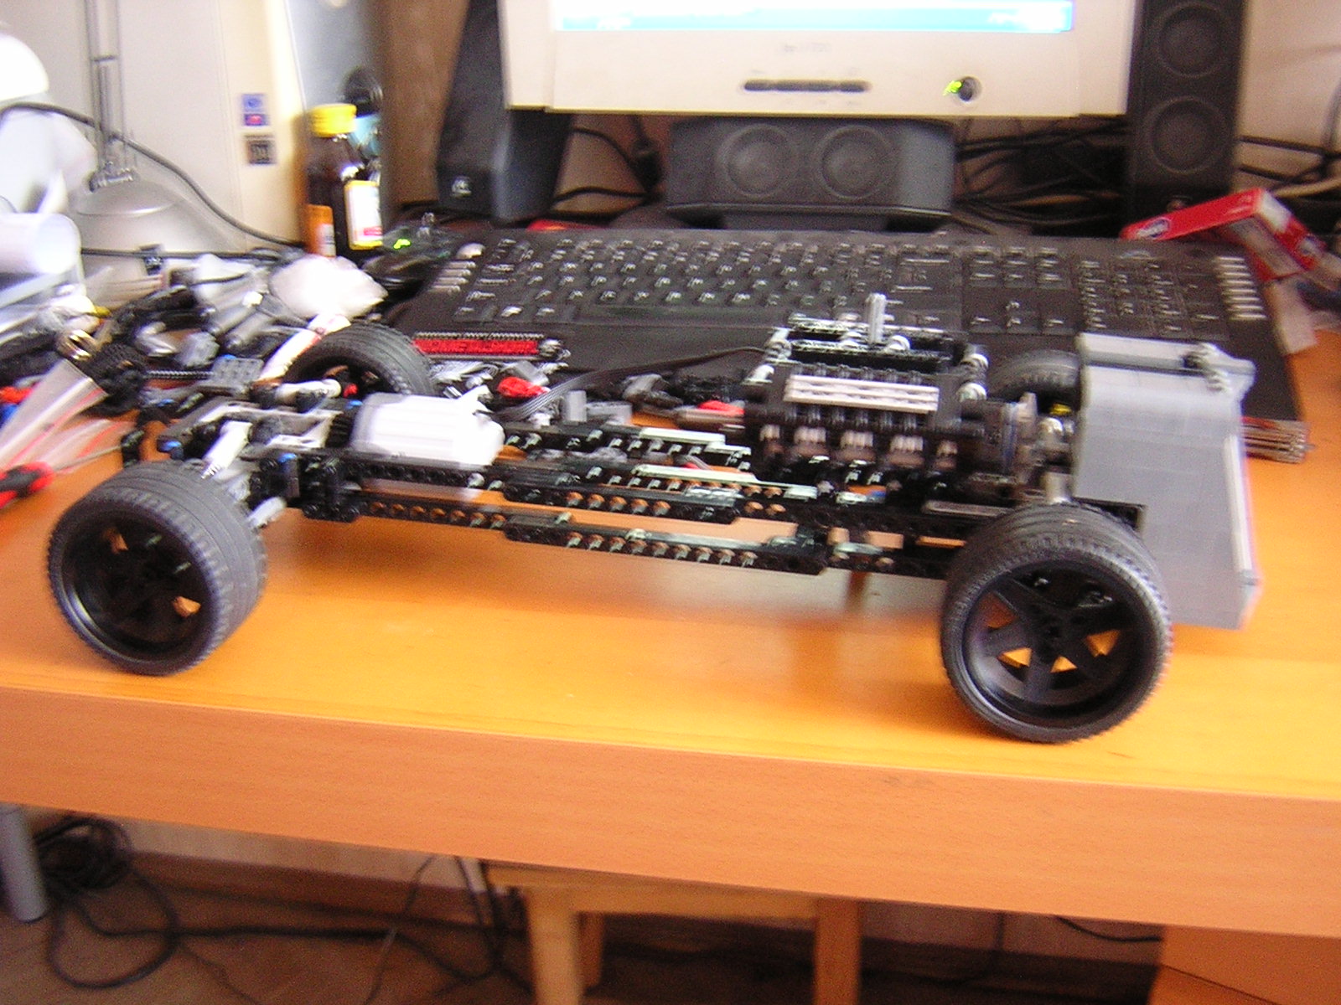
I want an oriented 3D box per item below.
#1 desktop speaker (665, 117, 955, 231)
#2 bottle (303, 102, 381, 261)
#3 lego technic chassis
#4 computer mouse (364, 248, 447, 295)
[{"bbox_3d":[0.113,-0.254,1.062,0.212,0.088,0.095,4,25,14],"label":"desktop speaker"},{"bbox_3d":[-0.234,-0.228,1.013,0.055,0.108,0.055,3,25,13],"label":"bottle"},{"bbox_3d":[-0.002,-0.024,0.525,0.420,0.116,0.205,3,25,13],"label":"lego technic chassis"},{"bbox_3d":[-0.173,-0.173,0.971,0.060,0.038,0.105,5,25,17],"label":"computer mouse"}]

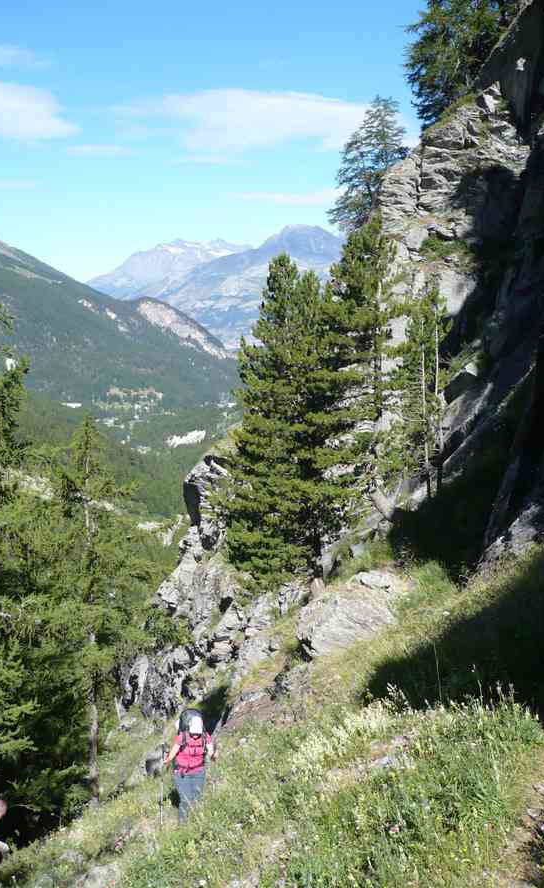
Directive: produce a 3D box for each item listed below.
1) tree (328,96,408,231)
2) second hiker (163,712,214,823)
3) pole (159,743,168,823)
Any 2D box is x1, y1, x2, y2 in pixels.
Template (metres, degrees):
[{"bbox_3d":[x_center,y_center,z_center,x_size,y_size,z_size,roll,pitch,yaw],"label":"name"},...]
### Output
[{"bbox_3d":[4.999,-14.387,46.574,4.190,7.000,3.980,0,7,0],"label":"tree"},{"bbox_3d":[-1.097,4.243,11.803,0.650,1.580,0.700,-1,7,-10],"label":"second hiker"},{"bbox_3d":[-1.400,4.357,11.533,0.060,1.100,0.060,3,7,0],"label":"pole"}]

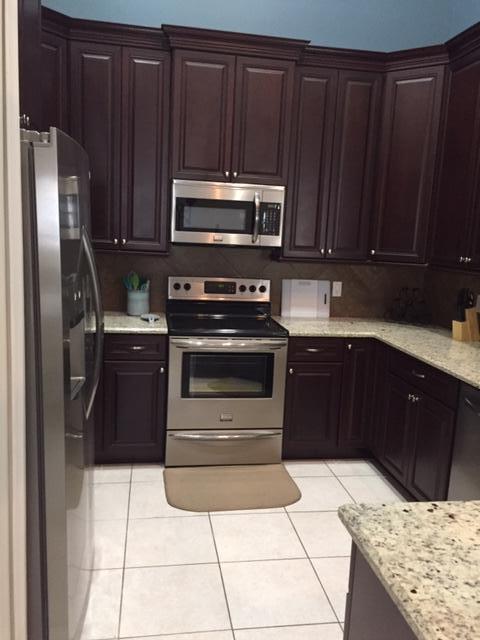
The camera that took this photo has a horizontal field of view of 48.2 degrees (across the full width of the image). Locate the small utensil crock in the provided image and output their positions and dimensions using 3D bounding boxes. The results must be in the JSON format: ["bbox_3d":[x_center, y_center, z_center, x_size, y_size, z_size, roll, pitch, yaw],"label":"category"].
[{"bbox_3d":[-0.722,-0.123,3.834,0.156,0.173,0.156,1,9,-9],"label":"small utensil crock"}]

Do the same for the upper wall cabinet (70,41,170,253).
[{"bbox_3d":[-0.787,-1.093,3.581,0.631,1.266,0.342,1,9,-9],"label":"upper wall cabinet"}]

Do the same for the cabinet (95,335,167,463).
[{"bbox_3d":[-0.739,0.463,3.689,0.452,0.884,0.630,1,9,-9],"label":"cabinet"}]

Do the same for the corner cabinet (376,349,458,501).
[{"bbox_3d":[1.270,0.649,3.089,0.620,0.884,0.880,1,9,-9],"label":"corner cabinet"}]

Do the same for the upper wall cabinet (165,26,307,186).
[{"bbox_3d":[-0.071,-1.350,3.583,0.918,0.884,0.485,1,9,-9],"label":"upper wall cabinet"}]

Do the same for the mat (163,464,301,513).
[{"bbox_3d":[-0.048,1.004,3.224,0.805,0.020,0.577,1,9,-9],"label":"mat"}]

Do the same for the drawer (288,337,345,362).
[{"bbox_3d":[0.468,0.167,3.750,0.390,0.163,0.485,1,9,-9],"label":"drawer"}]

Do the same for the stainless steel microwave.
[{"bbox_3d":[-0.099,-0.726,3.720,0.755,0.409,0.405,1,9,-9],"label":"stainless steel microwave"}]

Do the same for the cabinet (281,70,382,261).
[{"bbox_3d":[0.602,-1.063,3.813,0.627,1.266,0.342,1,9,-9],"label":"cabinet"}]

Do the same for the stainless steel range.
[{"bbox_3d":[-0.123,0.333,3.721,0.757,1.190,0.695,1,9,-9],"label":"stainless steel range"}]

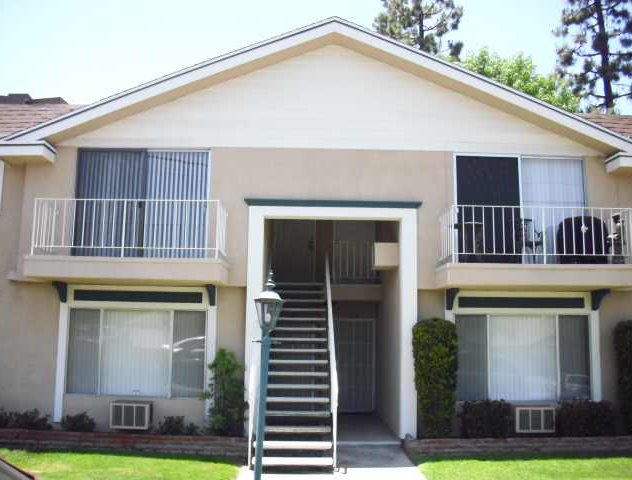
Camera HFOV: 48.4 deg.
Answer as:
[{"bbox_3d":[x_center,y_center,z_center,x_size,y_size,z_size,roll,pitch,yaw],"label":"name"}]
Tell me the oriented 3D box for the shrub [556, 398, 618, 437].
[{"bbox_3d":[4.378,2.920,11.448,0.959,0.640,0.650,1,-9,-1],"label":"shrub"}]

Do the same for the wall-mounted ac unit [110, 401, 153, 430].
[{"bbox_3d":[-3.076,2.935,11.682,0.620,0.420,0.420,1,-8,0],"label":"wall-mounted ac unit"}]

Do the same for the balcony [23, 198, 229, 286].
[{"bbox_3d":[-2.920,0.075,11.320,3.018,1.275,1.142,1,-9,-1],"label":"balcony"}]

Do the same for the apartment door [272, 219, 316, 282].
[{"bbox_3d":[-0.484,0.127,16.202,0.961,2.060,0.120,1,-9,-1],"label":"apartment door"}]

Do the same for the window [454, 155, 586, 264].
[{"bbox_3d":[3.632,-0.504,12.417,2.380,2.030,0.120,1,-8,0],"label":"window"}]

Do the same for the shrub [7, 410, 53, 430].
[{"bbox_3d":[-4.698,2.970,11.561,0.680,0.400,0.500,1,-8,0],"label":"shrub"}]

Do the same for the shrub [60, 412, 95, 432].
[{"bbox_3d":[-3.812,2.966,11.366,0.560,0.370,0.500,1,-9,-1],"label":"shrub"}]

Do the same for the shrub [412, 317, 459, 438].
[{"bbox_3d":[1.944,2.274,11.515,0.741,1.973,0.700,1,-9,-1],"label":"shrub"}]

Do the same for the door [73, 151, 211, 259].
[{"bbox_3d":[-3.044,-0.554,12.361,2.380,2.030,0.120,1,-8,0],"label":"door"}]

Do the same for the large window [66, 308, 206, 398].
[{"bbox_3d":[-3.083,1.950,12.069,2.380,1.500,0.120,1,-8,0],"label":"large window"}]

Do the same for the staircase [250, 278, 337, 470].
[{"bbox_3d":[-0.356,2.021,12.186,1.200,3.080,4.300,1,-8,0],"label":"staircase"}]

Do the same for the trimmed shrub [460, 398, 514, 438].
[{"bbox_3d":[2.810,2.983,11.579,0.800,0.640,0.600,1,-8,0],"label":"trimmed shrub"}]

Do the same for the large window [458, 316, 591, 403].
[{"bbox_3d":[3.542,2.008,11.998,2.335,1.465,0.120,1,-9,-1],"label":"large window"}]

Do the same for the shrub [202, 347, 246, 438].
[{"bbox_3d":[-1.527,2.526,11.601,0.730,1.450,0.600,1,-8,0],"label":"shrub"}]

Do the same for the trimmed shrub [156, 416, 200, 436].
[{"bbox_3d":[-2.206,3.038,11.379,0.690,0.363,0.500,1,-9,-1],"label":"trimmed shrub"}]

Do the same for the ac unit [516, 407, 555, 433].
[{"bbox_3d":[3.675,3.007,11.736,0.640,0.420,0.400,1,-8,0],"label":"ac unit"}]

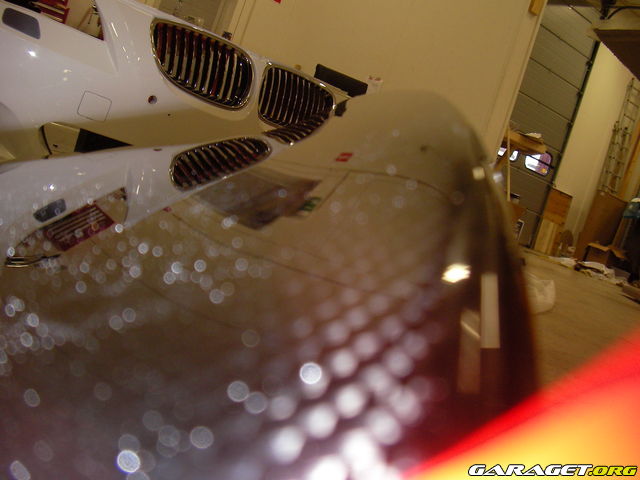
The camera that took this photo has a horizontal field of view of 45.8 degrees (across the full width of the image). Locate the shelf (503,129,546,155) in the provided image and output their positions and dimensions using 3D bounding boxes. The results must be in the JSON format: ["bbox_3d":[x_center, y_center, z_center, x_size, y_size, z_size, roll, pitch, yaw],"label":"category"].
[{"bbox_3d":[2.581,-1.323,10.000,0.720,0.150,0.380,15,7,-26],"label":"shelf"}]

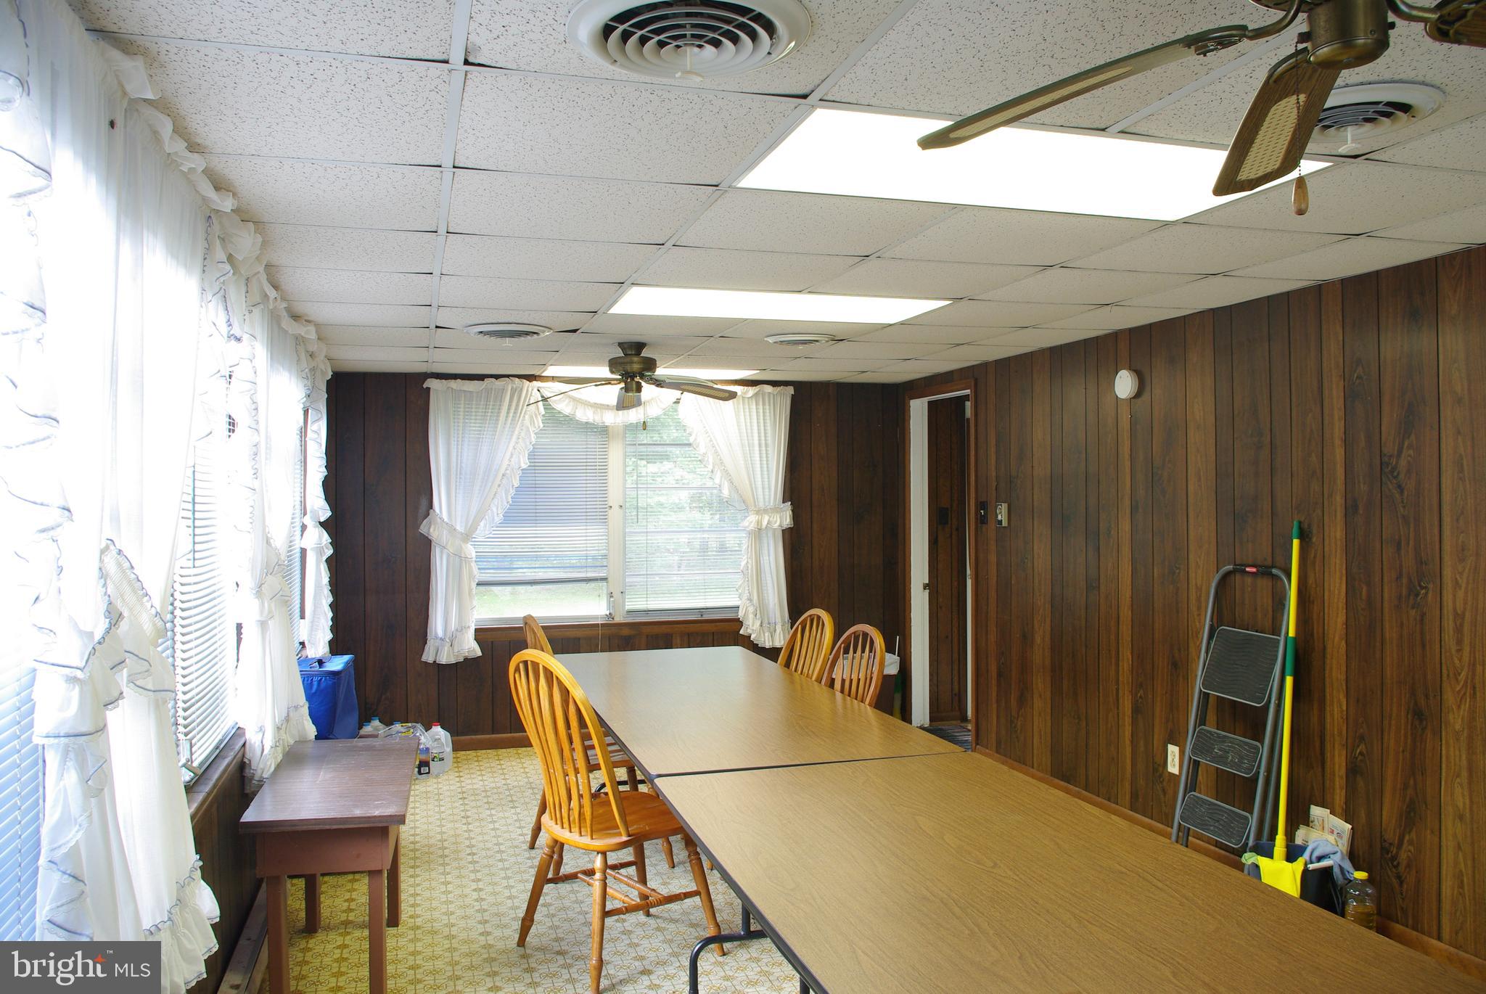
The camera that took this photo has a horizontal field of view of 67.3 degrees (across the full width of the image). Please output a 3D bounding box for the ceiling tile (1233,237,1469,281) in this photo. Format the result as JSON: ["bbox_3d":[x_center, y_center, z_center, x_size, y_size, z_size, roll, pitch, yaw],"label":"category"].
[{"bbox_3d":[1.863,-0.734,3.448,0.423,0.020,0.589,0,0,-16],"label":"ceiling tile"}]

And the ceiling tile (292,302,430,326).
[{"bbox_3d":[-1.480,-0.709,4.304,0.546,0.020,0.585,-1,0,-16],"label":"ceiling tile"}]

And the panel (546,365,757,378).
[{"bbox_3d":[-0.523,-0.727,6.411,1.214,0.030,0.544,-1,0,-16],"label":"panel"}]

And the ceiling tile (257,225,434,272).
[{"bbox_3d":[-1.149,-0.710,3.169,0.546,0.020,0.585,-1,0,-16],"label":"ceiling tile"}]

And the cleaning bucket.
[{"bbox_3d":[1.820,1.340,3.680,0.290,0.275,0.300,0,0,-16],"label":"cleaning bucket"}]

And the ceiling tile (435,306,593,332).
[{"bbox_3d":[-0.924,-0.715,4.487,0.609,0.020,0.589,0,0,-16],"label":"ceiling tile"}]

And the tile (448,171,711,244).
[{"bbox_3d":[-0.426,-0.719,2.786,0.605,0.020,0.583,-1,0,-16],"label":"tile"}]

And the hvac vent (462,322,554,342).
[{"bbox_3d":[-0.957,-0.674,4.601,0.370,0.070,0.370,0,0,-16],"label":"hvac vent"}]

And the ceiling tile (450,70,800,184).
[{"bbox_3d":[-0.261,-0.721,2.221,0.605,0.020,0.583,-1,0,-16],"label":"ceiling tile"}]

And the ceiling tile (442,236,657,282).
[{"bbox_3d":[-0.594,-0.721,3.370,0.615,0.022,0.603,-1,0,-16],"label":"ceiling tile"}]

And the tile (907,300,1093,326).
[{"bbox_3d":[1.029,-0.738,4.467,0.615,0.022,0.603,-1,0,-16],"label":"tile"}]

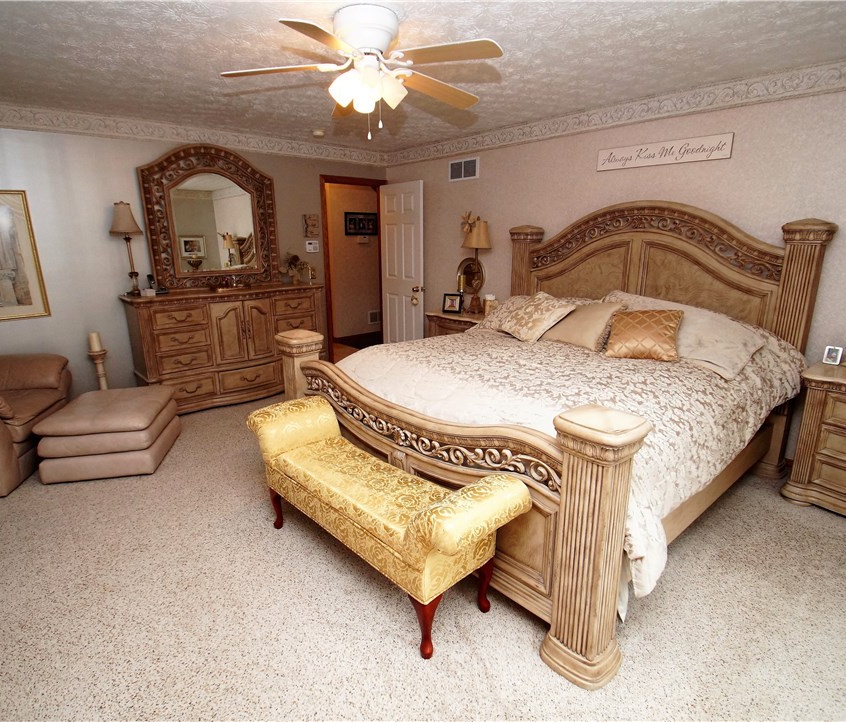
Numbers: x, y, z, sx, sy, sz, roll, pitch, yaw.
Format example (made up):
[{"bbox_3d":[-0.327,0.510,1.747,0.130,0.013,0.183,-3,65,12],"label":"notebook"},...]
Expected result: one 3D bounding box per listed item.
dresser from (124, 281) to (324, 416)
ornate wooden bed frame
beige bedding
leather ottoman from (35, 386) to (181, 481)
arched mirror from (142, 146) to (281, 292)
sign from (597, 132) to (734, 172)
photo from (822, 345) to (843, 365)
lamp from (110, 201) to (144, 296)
[{"bbox_3d":[-1.766,-0.137,4.310,1.660,1.020,0.520,-15,21,-40],"label":"dresser"},{"bbox_3d":[0.747,-0.108,2.821,2.310,1.710,2.170,-14,21,-39],"label":"ornate wooden bed frame"},{"bbox_3d":[0.798,0.083,2.825,2.050,0.580,2.080,-14,21,-39],"label":"beige bedding"},{"bbox_3d":[-2.197,0.493,3.240,0.664,0.410,0.667,-4,16,-11],"label":"leather ottoman"},{"bbox_3d":[-1.941,-1.331,4.240,1.140,1.250,0.080,-14,21,-39],"label":"arched mirror"},{"bbox_3d":[1.677,-1.477,3.230,0.020,0.155,0.913,-15,21,-40],"label":"sign"},{"bbox_3d":[2.409,-0.025,2.665,0.025,0.098,0.073,-1,13,-42],"label":"photo"},{"bbox_3d":[-2.432,-0.919,3.744,0.245,0.760,0.245,-14,21,-39],"label":"lamp"}]

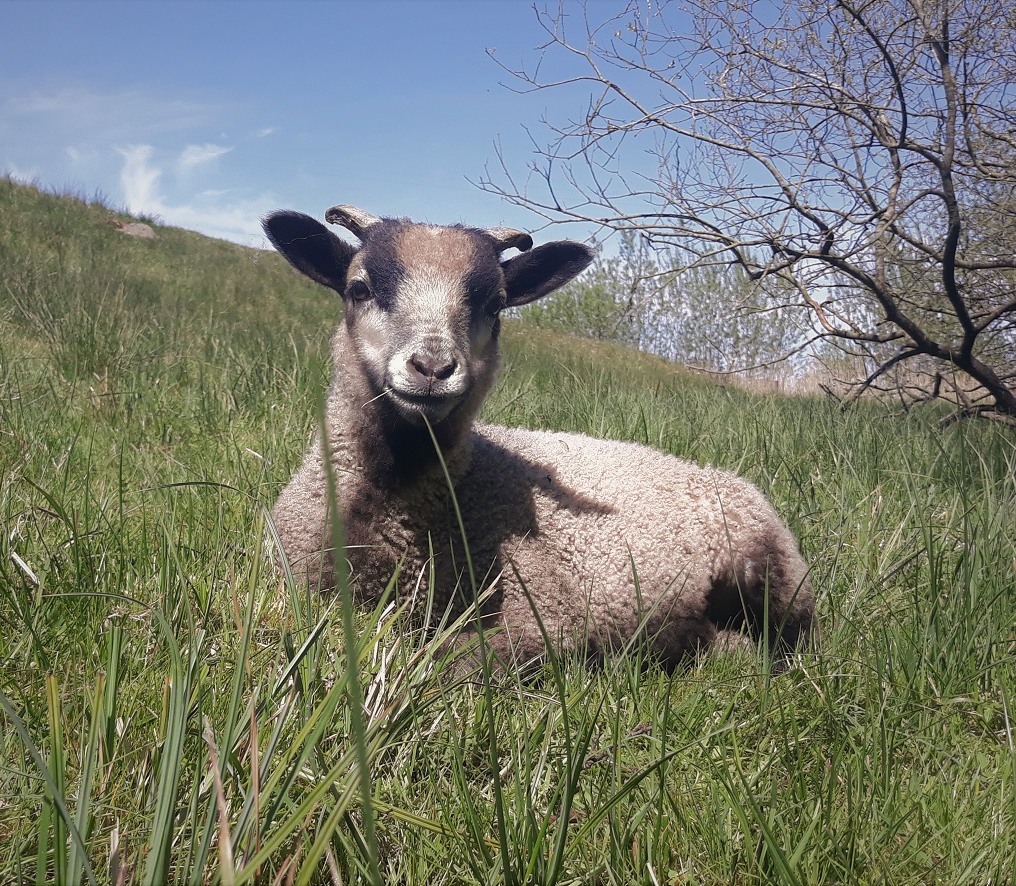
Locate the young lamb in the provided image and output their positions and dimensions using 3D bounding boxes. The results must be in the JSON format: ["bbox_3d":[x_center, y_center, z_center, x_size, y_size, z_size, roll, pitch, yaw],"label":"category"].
[{"bbox_3d":[0.075,0.010,1.050,0.620,0.460,0.310,-2,3,-37],"label":"young lamb"}]

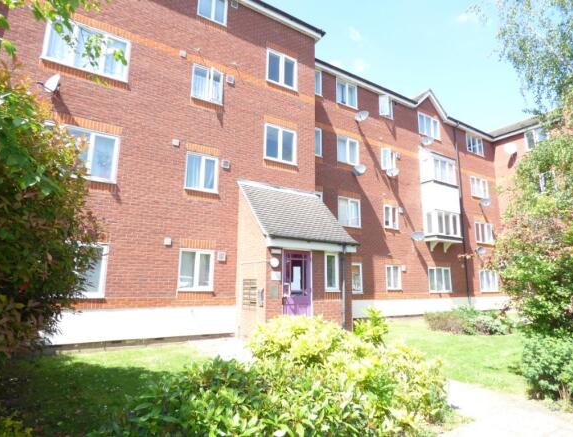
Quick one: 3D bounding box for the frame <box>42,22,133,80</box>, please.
[{"bbox_3d":[-4.671,-4.012,7.997,1.742,1.148,0.100,7,-13,-31],"label":"frame"}]

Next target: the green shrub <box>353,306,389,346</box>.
[{"bbox_3d":[1.867,2.421,7.391,0.760,0.942,0.700,-2,-11,14],"label":"green shrub"}]

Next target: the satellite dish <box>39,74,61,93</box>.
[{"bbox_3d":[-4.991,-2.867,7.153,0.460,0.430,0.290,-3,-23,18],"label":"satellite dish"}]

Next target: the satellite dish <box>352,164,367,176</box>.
[{"bbox_3d":[3.063,-2.029,14.035,0.579,0.477,0.325,-6,-24,32],"label":"satellite dish"}]

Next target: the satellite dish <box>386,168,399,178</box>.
[{"bbox_3d":[4.757,-2.036,15.072,0.579,0.477,0.325,-6,-24,32],"label":"satellite dish"}]

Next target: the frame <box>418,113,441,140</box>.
[{"bbox_3d":[7.587,-4.849,17.850,1.750,1.198,0.100,7,-12,-30],"label":"frame"}]

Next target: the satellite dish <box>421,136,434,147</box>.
[{"bbox_3d":[7.119,-3.880,16.969,0.579,0.477,0.325,-6,-24,32],"label":"satellite dish"}]

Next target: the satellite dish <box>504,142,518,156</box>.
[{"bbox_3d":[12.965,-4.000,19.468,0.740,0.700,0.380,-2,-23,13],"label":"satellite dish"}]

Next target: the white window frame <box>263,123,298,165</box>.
[{"bbox_3d":[-0.162,-2.340,10.817,1.191,1.198,0.100,7,-12,-30],"label":"white window frame"}]

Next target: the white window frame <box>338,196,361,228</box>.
[{"bbox_3d":[2.526,-0.233,13.448,1.181,1.110,0.100,7,-13,-31],"label":"white window frame"}]

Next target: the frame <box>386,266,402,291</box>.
[{"bbox_3d":[4.564,2.508,14.234,0.920,0.981,0.100,7,-13,-31],"label":"frame"}]

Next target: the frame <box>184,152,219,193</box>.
[{"bbox_3d":[-2.235,-1.222,9.027,0.899,1.015,0.100,7,-13,-31],"label":"frame"}]

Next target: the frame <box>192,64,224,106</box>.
[{"bbox_3d":[-2.277,-3.874,9.797,0.926,1.067,0.130,7,-12,-30],"label":"frame"}]

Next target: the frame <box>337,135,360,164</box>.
[{"bbox_3d":[2.639,-2.855,14.344,1.189,1.179,0.100,7,-12,-30],"label":"frame"}]

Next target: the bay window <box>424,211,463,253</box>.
[{"bbox_3d":[7.772,0.648,16.586,2.081,1.898,0.650,7,-12,-30],"label":"bay window"}]

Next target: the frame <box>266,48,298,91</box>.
[{"bbox_3d":[-0.127,-4.838,11.030,1.171,1.124,0.100,7,-13,-31],"label":"frame"}]

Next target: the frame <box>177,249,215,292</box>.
[{"bbox_3d":[-2.337,1.365,8.826,0.926,1.067,0.100,7,-12,-30],"label":"frame"}]

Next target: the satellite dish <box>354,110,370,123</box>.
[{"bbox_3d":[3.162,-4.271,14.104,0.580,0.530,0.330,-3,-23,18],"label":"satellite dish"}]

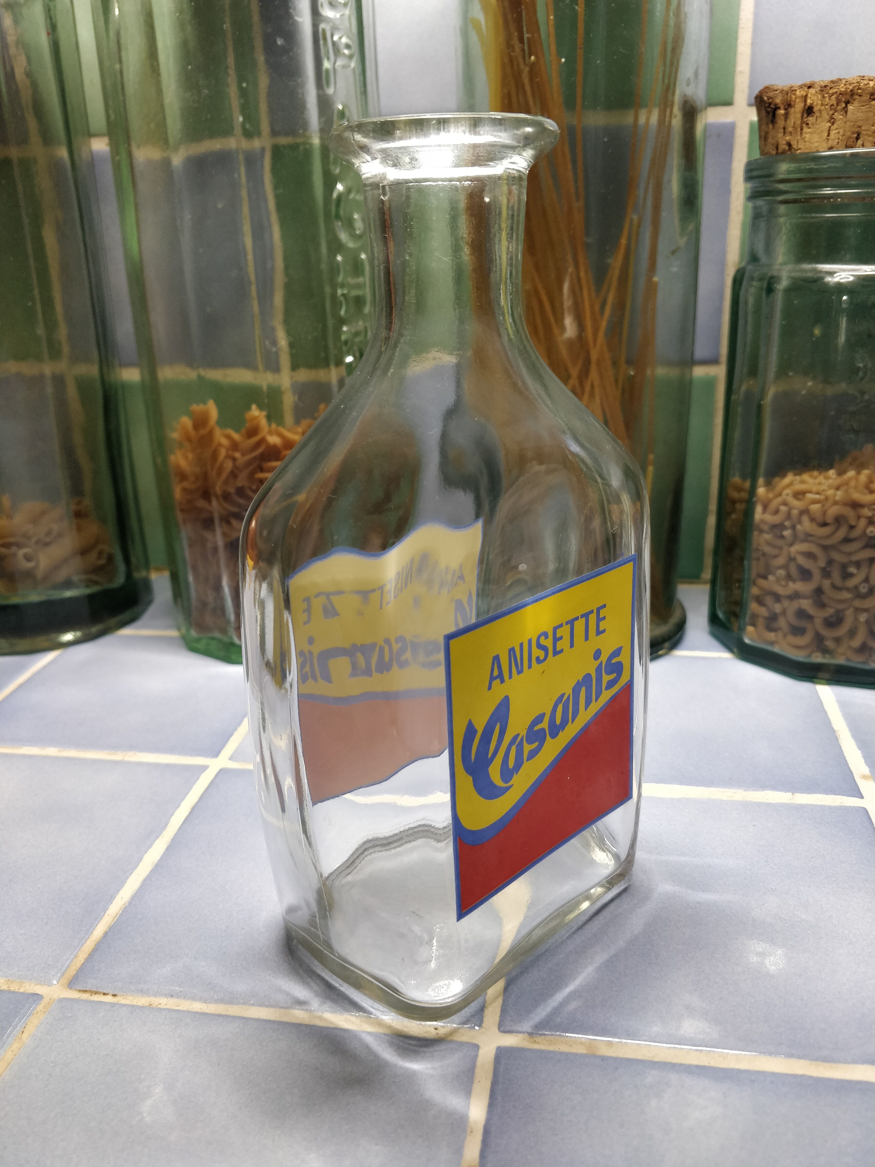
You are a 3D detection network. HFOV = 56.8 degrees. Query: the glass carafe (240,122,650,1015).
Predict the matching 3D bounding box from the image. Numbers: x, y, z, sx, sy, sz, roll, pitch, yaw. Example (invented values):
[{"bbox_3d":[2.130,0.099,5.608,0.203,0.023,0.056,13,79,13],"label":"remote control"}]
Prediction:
[{"bbox_3d":[0.004,-0.006,0.210,0.100,0.194,0.074,-19,27,-38],"label":"glass carafe"}]

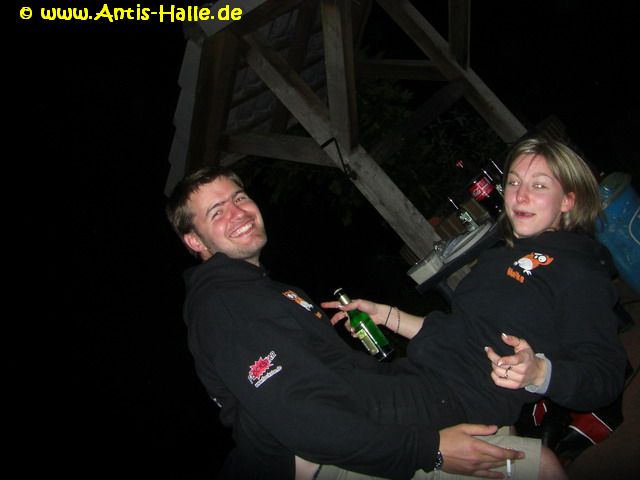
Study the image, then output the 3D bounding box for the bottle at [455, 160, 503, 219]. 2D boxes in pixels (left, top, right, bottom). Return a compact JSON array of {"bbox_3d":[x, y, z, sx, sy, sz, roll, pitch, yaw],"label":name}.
[{"bbox_3d":[0.772,-0.252,3.400,0.107,0.335,0.107,-40,-2,10],"label":"bottle"}]

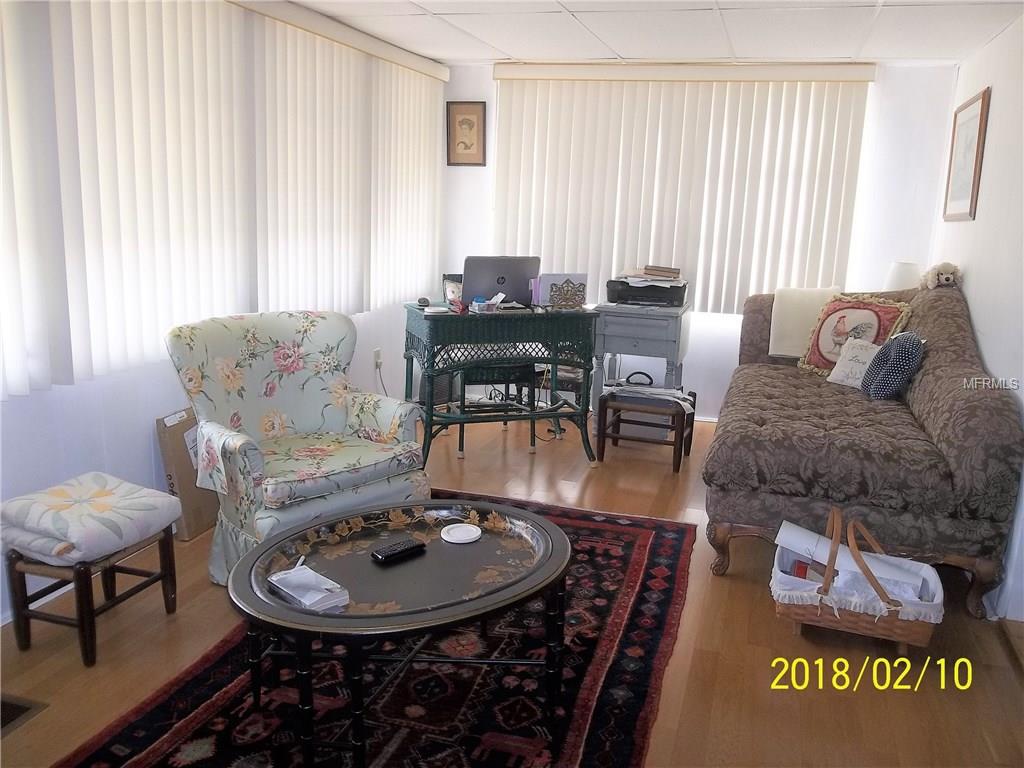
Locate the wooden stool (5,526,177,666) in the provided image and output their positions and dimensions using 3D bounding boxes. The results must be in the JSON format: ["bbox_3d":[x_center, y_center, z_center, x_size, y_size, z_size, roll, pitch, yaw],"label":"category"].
[{"bbox_3d":[-1.135,0.544,2.197,0.250,0.300,0.330,7,14,17],"label":"wooden stool"}]

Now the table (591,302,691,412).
[{"bbox_3d":[0.700,-0.083,4.383,0.450,0.685,0.440,6,14,14],"label":"table"}]

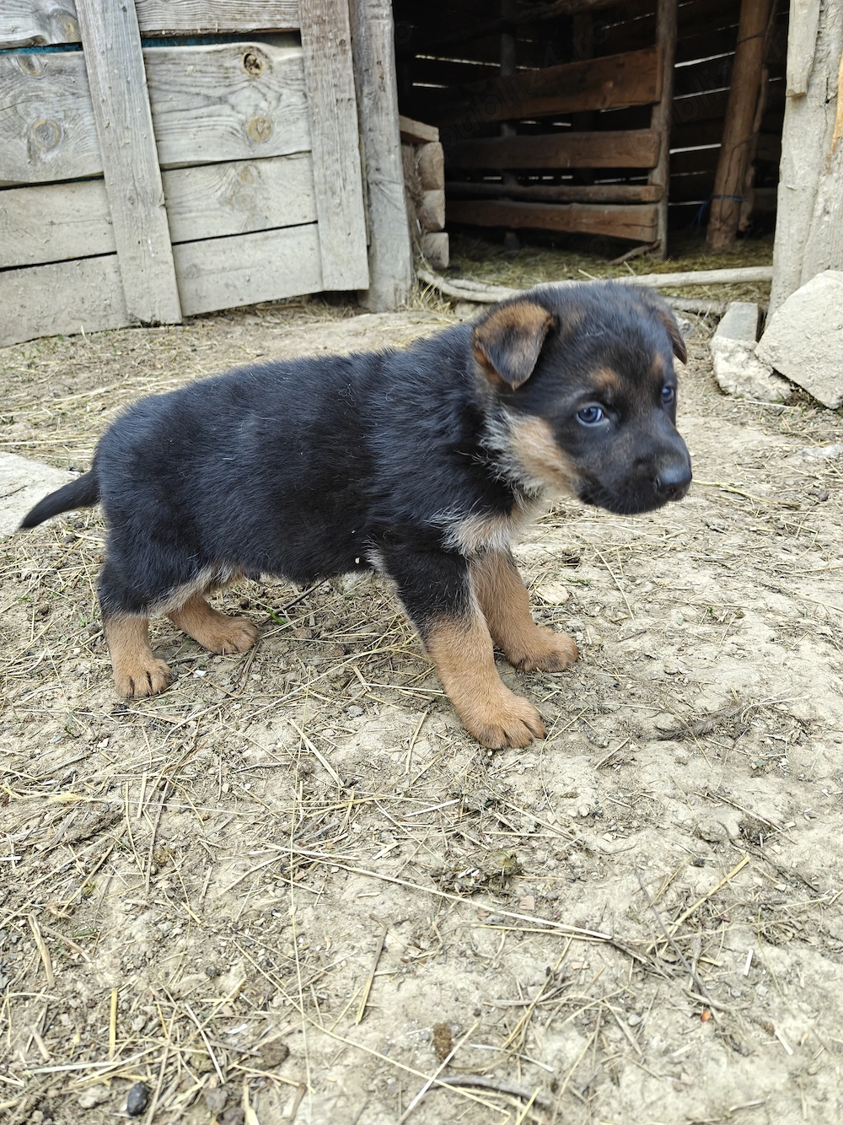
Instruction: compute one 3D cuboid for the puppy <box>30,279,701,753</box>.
[{"bbox_3d":[-0.085,-0.037,0.551,0.487,0.291,0.180,3,27,13],"label":"puppy"}]

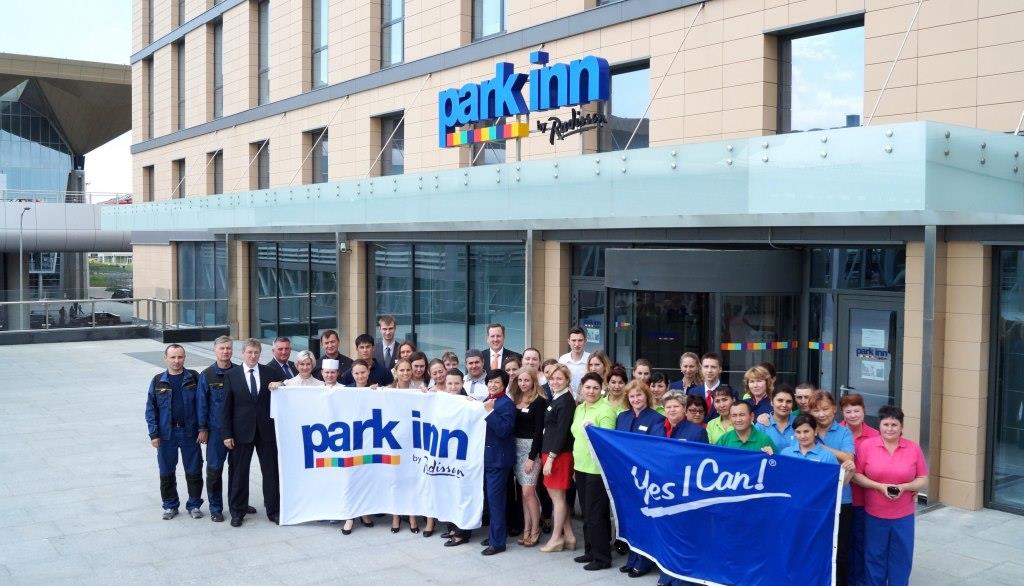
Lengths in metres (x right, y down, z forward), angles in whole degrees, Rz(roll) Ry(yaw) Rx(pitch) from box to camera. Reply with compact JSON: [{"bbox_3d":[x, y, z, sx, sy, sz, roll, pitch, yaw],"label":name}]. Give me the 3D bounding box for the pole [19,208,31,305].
[{"bbox_3d":[-32.687,-0.609,63.166,0.750,10.270,0.250,0,3,0],"label":"pole"}]

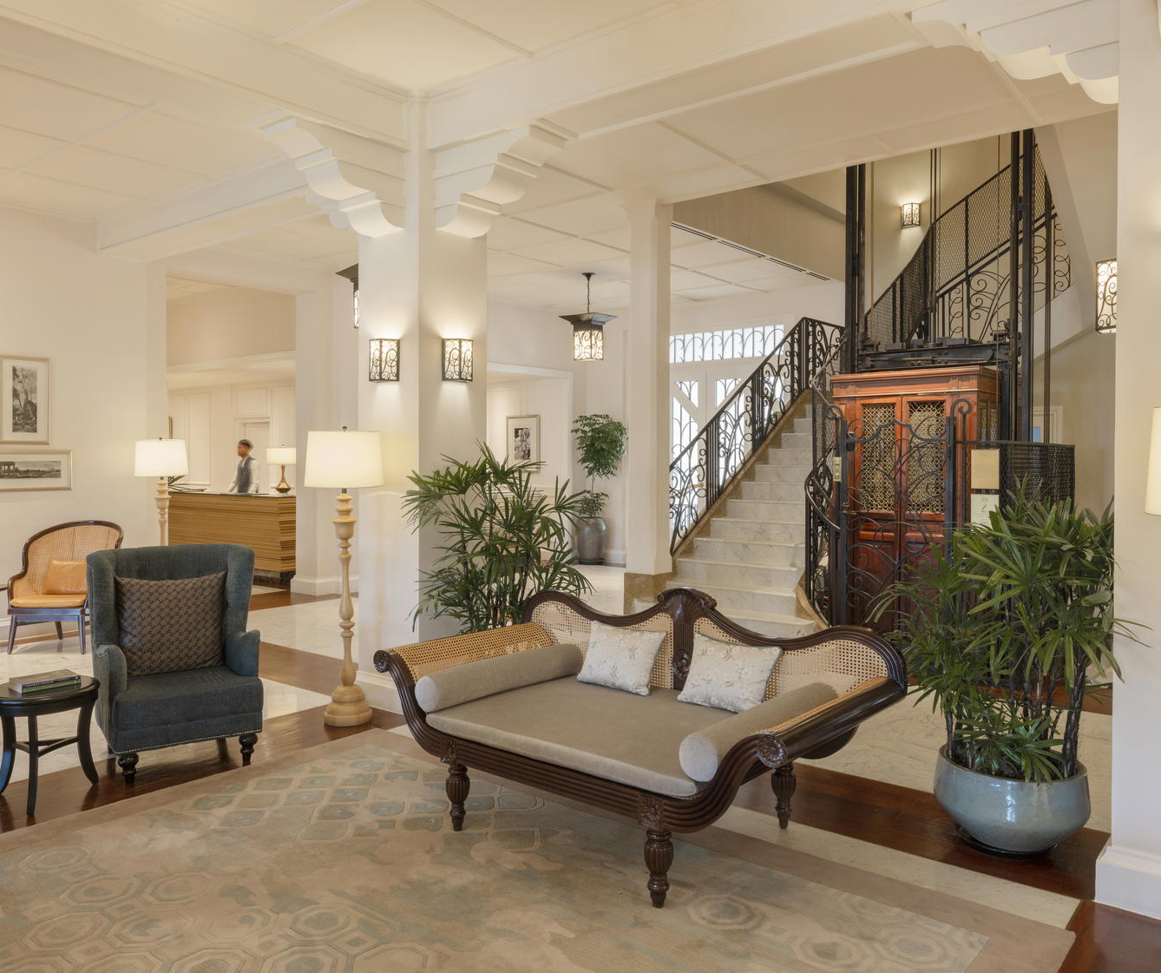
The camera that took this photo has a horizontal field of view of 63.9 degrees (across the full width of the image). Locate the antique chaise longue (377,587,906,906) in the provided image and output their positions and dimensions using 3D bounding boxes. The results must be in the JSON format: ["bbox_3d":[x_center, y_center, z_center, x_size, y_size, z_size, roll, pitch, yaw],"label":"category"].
[{"bbox_3d":[0.161,0.941,3.881,2.025,0.965,1.035,2,3,40],"label":"antique chaise longue"}]

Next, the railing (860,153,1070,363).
[{"bbox_3d":[3.351,-2.147,8.066,1.166,2.200,1.772,2,3,40],"label":"railing"}]

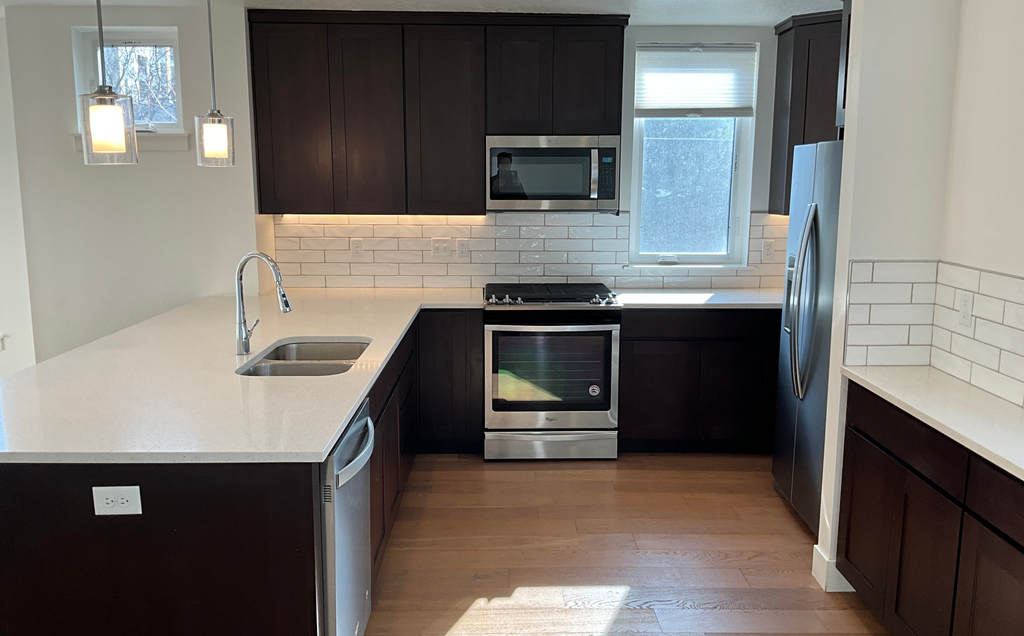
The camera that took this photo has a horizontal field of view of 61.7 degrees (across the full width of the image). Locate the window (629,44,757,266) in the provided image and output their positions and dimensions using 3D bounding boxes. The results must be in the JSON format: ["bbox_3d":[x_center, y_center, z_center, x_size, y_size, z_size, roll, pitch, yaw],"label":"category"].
[{"bbox_3d":[1.123,-1.006,5.349,0.753,1.348,0.105,0,10,0],"label":"window"}]

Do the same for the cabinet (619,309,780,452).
[{"bbox_3d":[1.078,0.333,5.211,0.934,0.885,0.620,0,10,0],"label":"cabinet"}]

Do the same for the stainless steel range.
[{"bbox_3d":[0.227,0.311,5.153,0.762,0.945,0.690,0,10,0],"label":"stainless steel range"}]

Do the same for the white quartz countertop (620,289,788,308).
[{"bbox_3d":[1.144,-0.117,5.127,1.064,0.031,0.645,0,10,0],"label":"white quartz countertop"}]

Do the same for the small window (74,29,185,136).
[{"bbox_3d":[-2.188,-1.362,4.944,0.603,0.593,0.115,0,10,0],"label":"small window"}]

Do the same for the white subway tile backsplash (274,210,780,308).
[{"bbox_3d":[0.151,-0.421,5.393,3.290,0.495,0.016,0,10,0],"label":"white subway tile backsplash"}]

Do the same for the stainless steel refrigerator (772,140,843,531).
[{"bbox_3d":[1.717,0.102,3.936,0.800,1.775,0.910,0,10,0],"label":"stainless steel refrigerator"}]

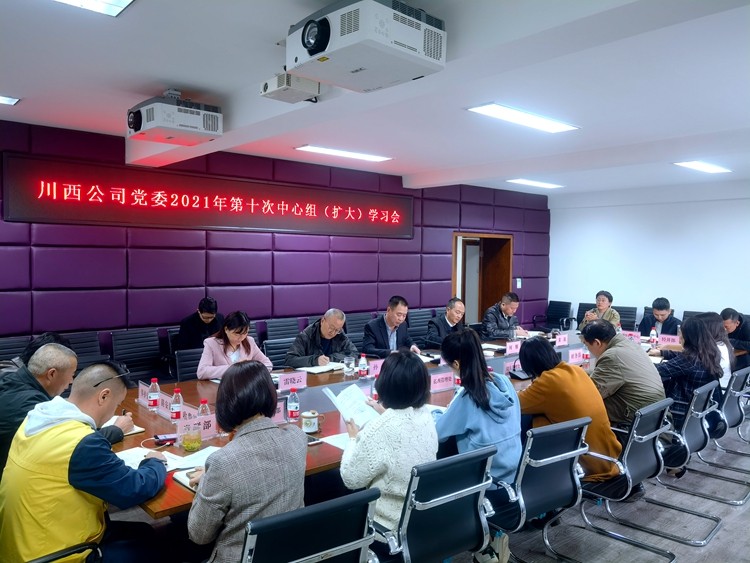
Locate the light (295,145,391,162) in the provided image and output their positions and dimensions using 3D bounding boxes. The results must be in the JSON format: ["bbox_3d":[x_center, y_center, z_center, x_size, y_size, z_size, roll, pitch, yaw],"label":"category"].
[{"bbox_3d":[-0.319,-1.450,6.580,1.200,0.060,0.300,-1,3,-40],"label":"light"}]

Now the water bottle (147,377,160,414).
[{"bbox_3d":[-1.260,0.642,3.336,0.063,0.180,0.063,-1,3,-41],"label":"water bottle"}]

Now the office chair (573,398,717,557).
[{"bbox_3d":[1.305,1.075,3.296,0.530,0.890,0.600,-1,3,-41],"label":"office chair"}]

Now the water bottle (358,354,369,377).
[{"bbox_3d":[-0.086,0.654,4.539,0.060,0.190,0.060,-1,3,-40],"label":"water bottle"}]

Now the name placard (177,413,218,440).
[{"bbox_3d":[-0.849,0.707,2.804,0.212,0.108,0.045,-1,3,-41],"label":"name placard"}]

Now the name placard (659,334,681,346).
[{"bbox_3d":[3.051,0.623,6.038,0.060,0.110,0.220,-1,3,-41],"label":"name placard"}]

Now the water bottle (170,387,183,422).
[{"bbox_3d":[-1.106,0.692,3.274,0.060,0.190,0.060,-1,3,-40],"label":"water bottle"}]

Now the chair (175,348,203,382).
[{"bbox_3d":[-1.208,0.996,4.536,0.540,0.880,0.580,-1,3,-41],"label":"chair"}]

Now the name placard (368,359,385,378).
[{"bbox_3d":[0.054,0.651,4.391,0.220,0.110,0.060,-1,3,-41],"label":"name placard"}]

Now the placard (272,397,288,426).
[{"bbox_3d":[-0.554,0.690,3.054,0.215,0.128,0.050,-1,3,-41],"label":"placard"}]

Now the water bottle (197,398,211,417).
[{"bbox_3d":[-0.885,0.706,3.038,0.060,0.190,0.060,-1,3,-40],"label":"water bottle"}]

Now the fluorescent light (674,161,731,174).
[{"bbox_3d":[4.013,-1.401,7.128,1.200,0.060,0.300,-1,3,-40],"label":"fluorescent light"}]

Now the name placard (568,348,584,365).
[{"bbox_3d":[1.745,0.648,5.041,0.220,0.110,0.060,-1,3,-41],"label":"name placard"}]

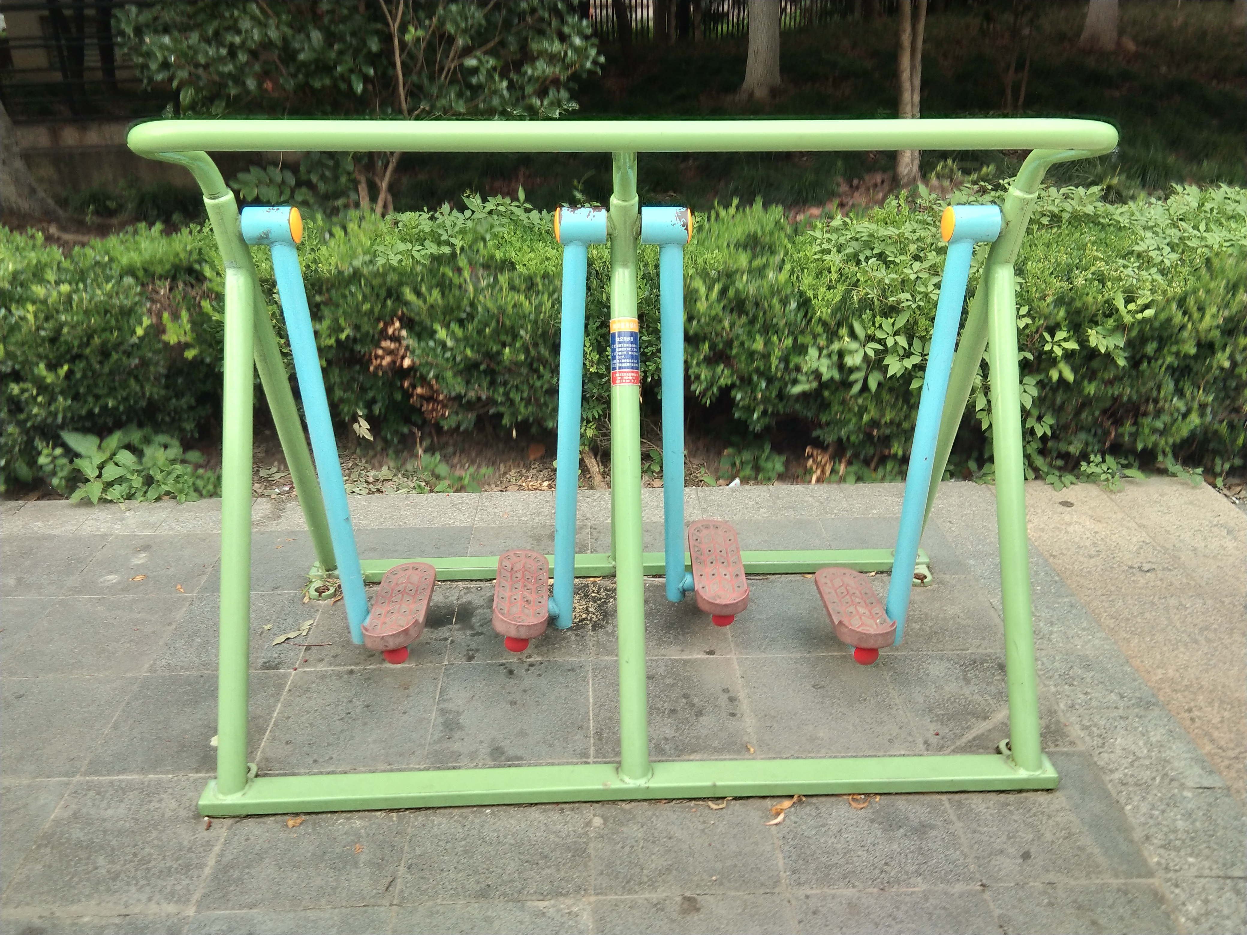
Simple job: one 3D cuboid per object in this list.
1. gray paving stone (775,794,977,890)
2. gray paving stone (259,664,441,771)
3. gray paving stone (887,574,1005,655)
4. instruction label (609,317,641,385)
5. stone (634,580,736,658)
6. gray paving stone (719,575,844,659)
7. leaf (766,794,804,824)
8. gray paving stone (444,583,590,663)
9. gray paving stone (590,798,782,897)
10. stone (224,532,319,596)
[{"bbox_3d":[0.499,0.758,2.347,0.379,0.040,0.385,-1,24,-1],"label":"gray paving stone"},{"bbox_3d":[-0.646,0.618,2.706,0.385,0.040,0.411,-1,24,-1],"label":"gray paving stone"},{"bbox_3d":[0.853,0.420,3.123,0.380,0.040,0.407,-1,23,-1],"label":"gray paving stone"},{"bbox_3d":[0.004,-0.249,2.404,0.061,0.146,0.024,-2,0,0],"label":"instruction label"},{"bbox_3d":[0.098,0.436,3.095,0.373,0.040,0.405,-1,24,-1],"label":"stone"},{"bbox_3d":[0.476,0.429,3.114,0.390,0.040,0.408,-1,23,-1],"label":"gray paving stone"},{"bbox_3d":[0.337,0.713,2.344,0.039,0.015,0.122,16,29,34],"label":"leaf"},{"bbox_3d":[-0.277,0.440,3.059,0.374,0.040,0.408,-1,24,-2],"label":"gray paving stone"},{"bbox_3d":[0.101,0.638,1.960,0.315,0.040,0.336,-1,24,-1],"label":"gray paving stone"},{"bbox_3d":[-1.058,0.303,3.456,0.392,0.040,0.407,-1,23,-1],"label":"stone"}]

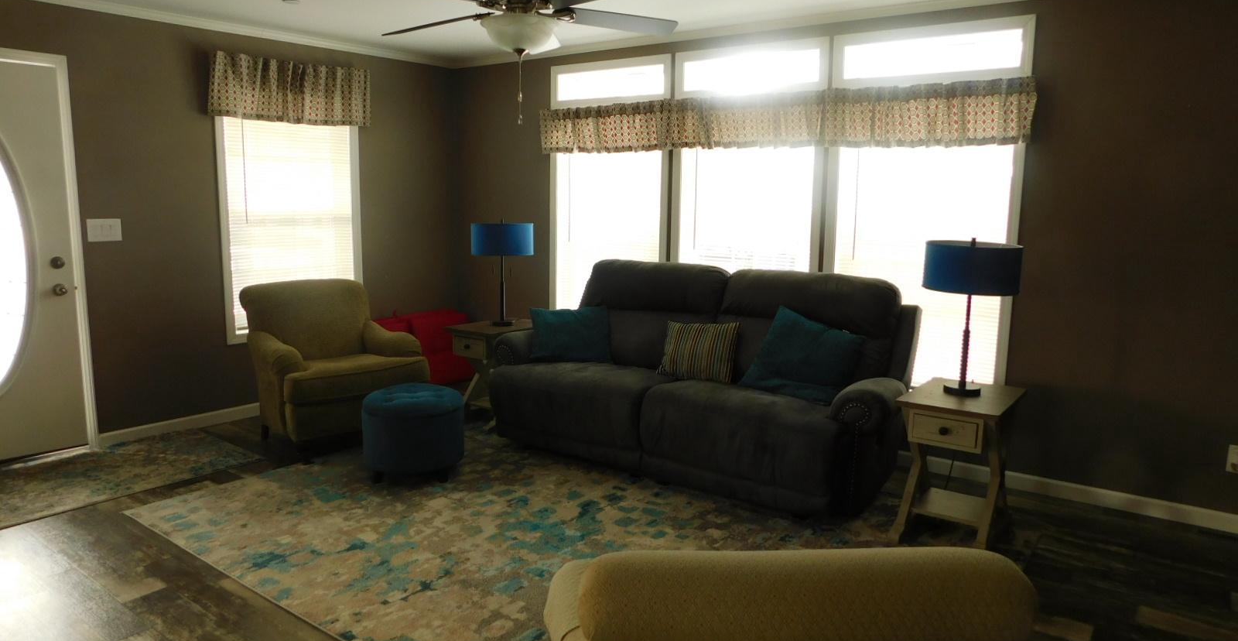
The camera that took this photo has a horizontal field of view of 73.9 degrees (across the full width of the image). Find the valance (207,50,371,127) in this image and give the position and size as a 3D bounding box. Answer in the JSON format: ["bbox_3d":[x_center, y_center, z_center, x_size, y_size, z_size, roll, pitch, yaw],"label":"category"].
[{"bbox_3d":[-2.074,-1.457,5.259,0.100,0.370,1.090,7,11,37],"label":"valance"}]

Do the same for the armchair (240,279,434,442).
[{"bbox_3d":[-1.676,0.232,4.934,0.850,0.890,0.890,-7,12,-42],"label":"armchair"}]

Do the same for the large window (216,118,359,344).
[{"bbox_3d":[-2.138,-0.687,5.413,0.060,1.430,0.890,7,11,37],"label":"large window"}]

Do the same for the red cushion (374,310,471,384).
[{"bbox_3d":[-1.272,0.232,5.959,0.750,0.590,0.620,-5,10,-32],"label":"red cushion"}]

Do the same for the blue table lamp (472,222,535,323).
[{"bbox_3d":[-0.740,-0.297,5.193,0.395,0.660,0.395,1,9,0],"label":"blue table lamp"}]

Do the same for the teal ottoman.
[{"bbox_3d":[-1.053,0.575,4.259,0.515,0.430,0.515,0,9,-7],"label":"teal ottoman"}]

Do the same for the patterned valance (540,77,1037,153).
[{"bbox_3d":[0.703,-1.149,4.828,3.130,0.300,0.110,7,11,37],"label":"patterned valance"}]

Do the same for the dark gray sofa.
[{"bbox_3d":[0.431,0.248,4.540,2.300,1.030,0.980,7,11,37],"label":"dark gray sofa"}]

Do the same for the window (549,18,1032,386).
[{"bbox_3d":[0.739,-0.677,4.956,3.067,1.880,0.100,7,11,37],"label":"window"}]

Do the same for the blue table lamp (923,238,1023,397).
[{"bbox_3d":[1.499,-0.020,3.533,0.405,0.670,0.405,7,11,37],"label":"blue table lamp"}]

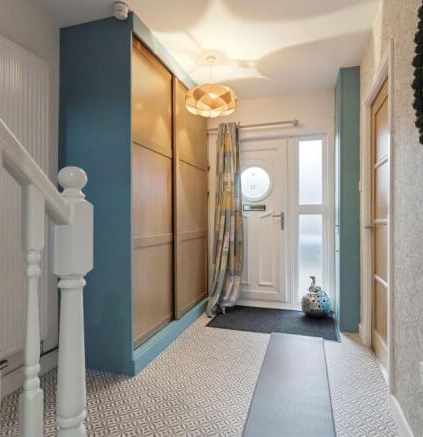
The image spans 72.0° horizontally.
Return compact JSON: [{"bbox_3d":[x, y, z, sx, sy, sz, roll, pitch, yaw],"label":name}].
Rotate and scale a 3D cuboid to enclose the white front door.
[{"bbox_3d":[0.535,0.020,3.575,0.760,1.950,0.060,0,0,17],"label":"white front door"}]

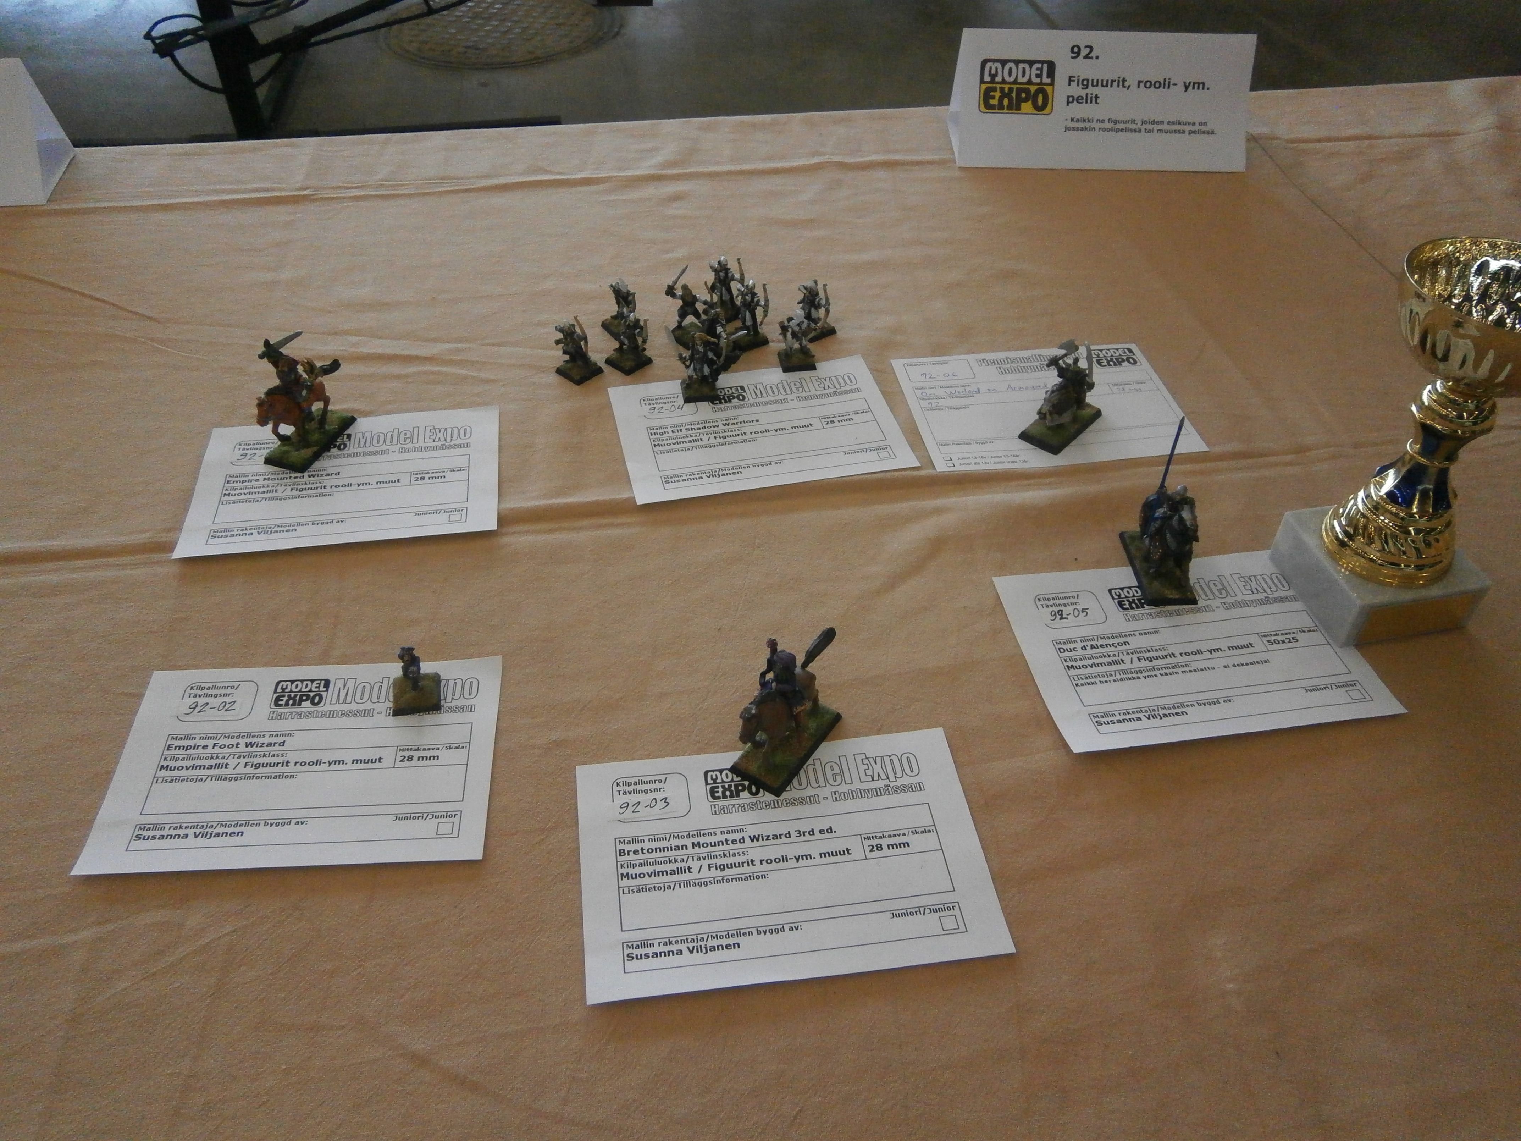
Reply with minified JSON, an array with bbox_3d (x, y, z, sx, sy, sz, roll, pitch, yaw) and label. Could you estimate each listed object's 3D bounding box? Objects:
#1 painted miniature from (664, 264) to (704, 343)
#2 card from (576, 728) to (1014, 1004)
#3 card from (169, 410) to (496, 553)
[{"bbox_3d":[-0.038,-0.153,0.659,0.026,0.045,0.021,-11,46,-13],"label":"painted miniature"},{"bbox_3d":[0.009,0.105,0.428,0.149,0.004,0.101,-5,45,-6],"label":"card"},{"bbox_3d":[-0.209,-0.049,0.577,0.149,0.004,0.101,-5,45,-7],"label":"card"}]

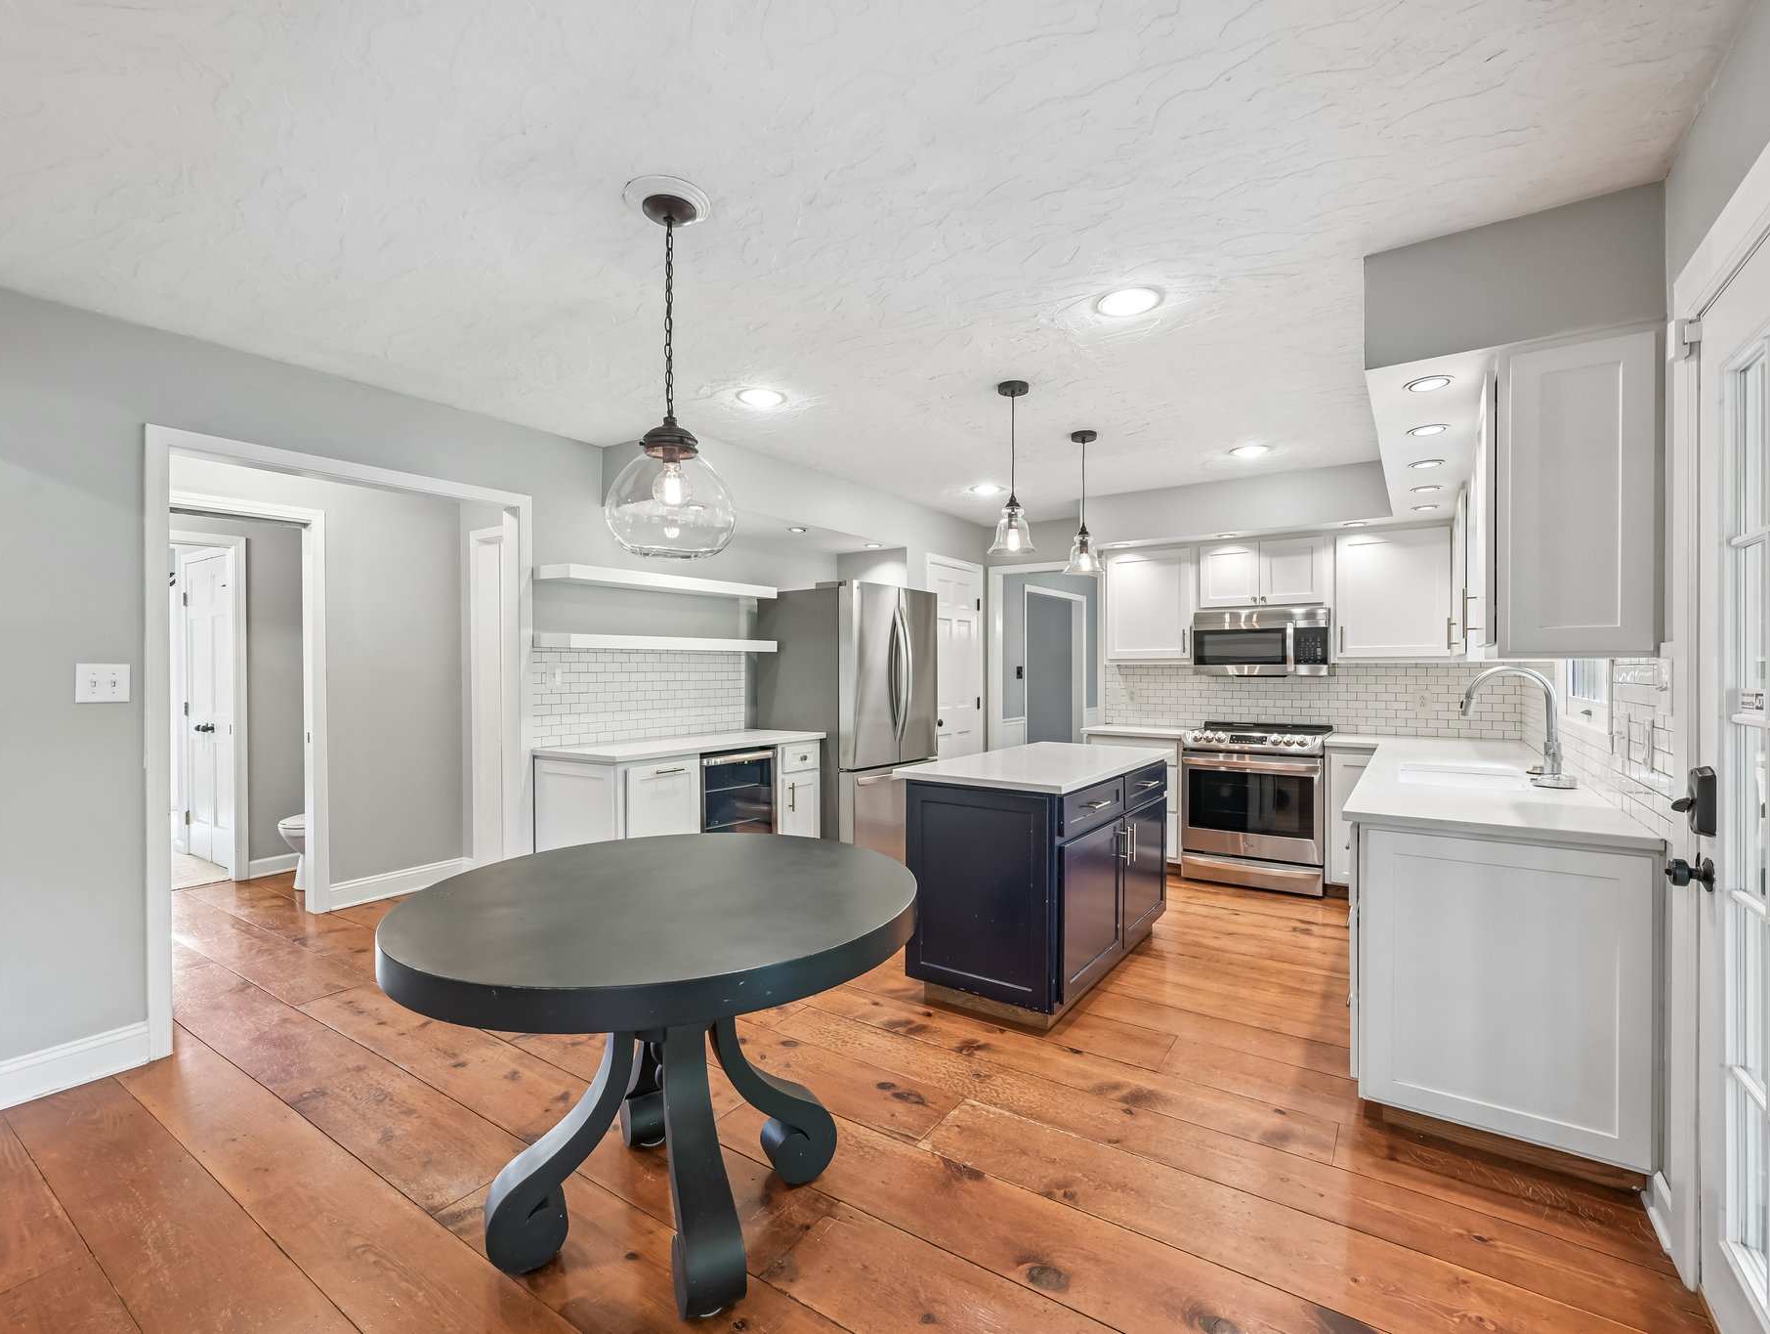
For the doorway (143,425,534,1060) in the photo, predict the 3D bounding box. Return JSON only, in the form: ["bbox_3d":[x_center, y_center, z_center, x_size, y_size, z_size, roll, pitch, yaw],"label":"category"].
[{"bbox_3d":[-2.139,0.254,3.223,0.135,2.145,1.381,0,0,34],"label":"doorway"}]

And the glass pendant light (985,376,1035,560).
[{"bbox_3d":[0.523,-0.799,3.138,0.200,0.670,0.200,0,0,0],"label":"glass pendant light"}]

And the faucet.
[{"bbox_3d":[2.258,0.205,2.781,0.305,0.416,0.220,0,0,34],"label":"faucet"}]

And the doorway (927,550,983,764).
[{"bbox_3d":[0.522,0.239,6.089,0.115,2.145,0.887,0,0,34],"label":"doorway"}]

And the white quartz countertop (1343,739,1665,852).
[{"bbox_3d":[2.450,0.427,3.305,0.656,0.030,3.071,0,0,34],"label":"white quartz countertop"}]

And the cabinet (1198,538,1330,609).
[{"bbox_3d":[2.413,-0.576,4.943,0.749,0.430,0.345,0,0,34],"label":"cabinet"}]

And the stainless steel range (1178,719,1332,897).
[{"bbox_3d":[2.306,0.848,4.802,0.758,0.935,0.680,0,0,34],"label":"stainless steel range"}]

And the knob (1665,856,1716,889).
[{"bbox_3d":[1.652,0.418,1.600,0.065,0.062,0.061,0,0,34],"label":"knob"}]

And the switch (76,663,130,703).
[{"bbox_3d":[-2.503,0.053,2.492,0.014,0.120,0.125,0,0,34],"label":"switch"}]

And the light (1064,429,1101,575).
[{"bbox_3d":[0.995,-0.822,3.880,0.200,0.685,0.200,0,0,34],"label":"light"}]

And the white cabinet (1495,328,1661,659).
[{"bbox_3d":[1.817,-0.413,2.099,0.336,0.773,0.420,0,0,34],"label":"white cabinet"}]

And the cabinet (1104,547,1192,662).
[{"bbox_3d":[1.844,-0.408,5.335,0.577,0.773,0.345,0,0,34],"label":"cabinet"}]

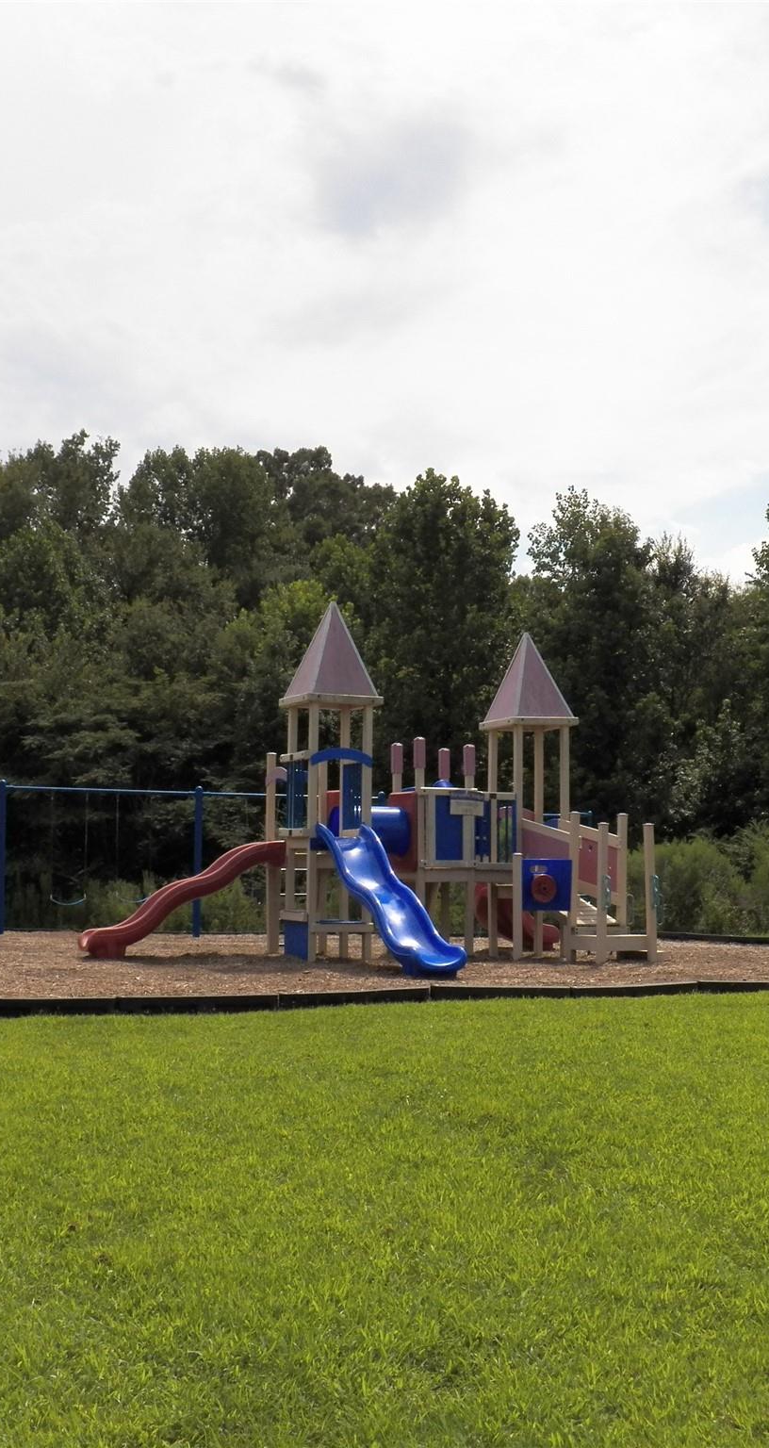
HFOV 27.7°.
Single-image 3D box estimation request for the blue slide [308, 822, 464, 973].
[{"bbox_3d":[0.042,2.058,18.578,0.647,1.744,2.695,2,-5,-24],"label":"blue slide"}]

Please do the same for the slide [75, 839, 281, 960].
[{"bbox_3d":[-2.573,2.246,20.127,2.587,1.509,0.627,2,-5,-24],"label":"slide"}]

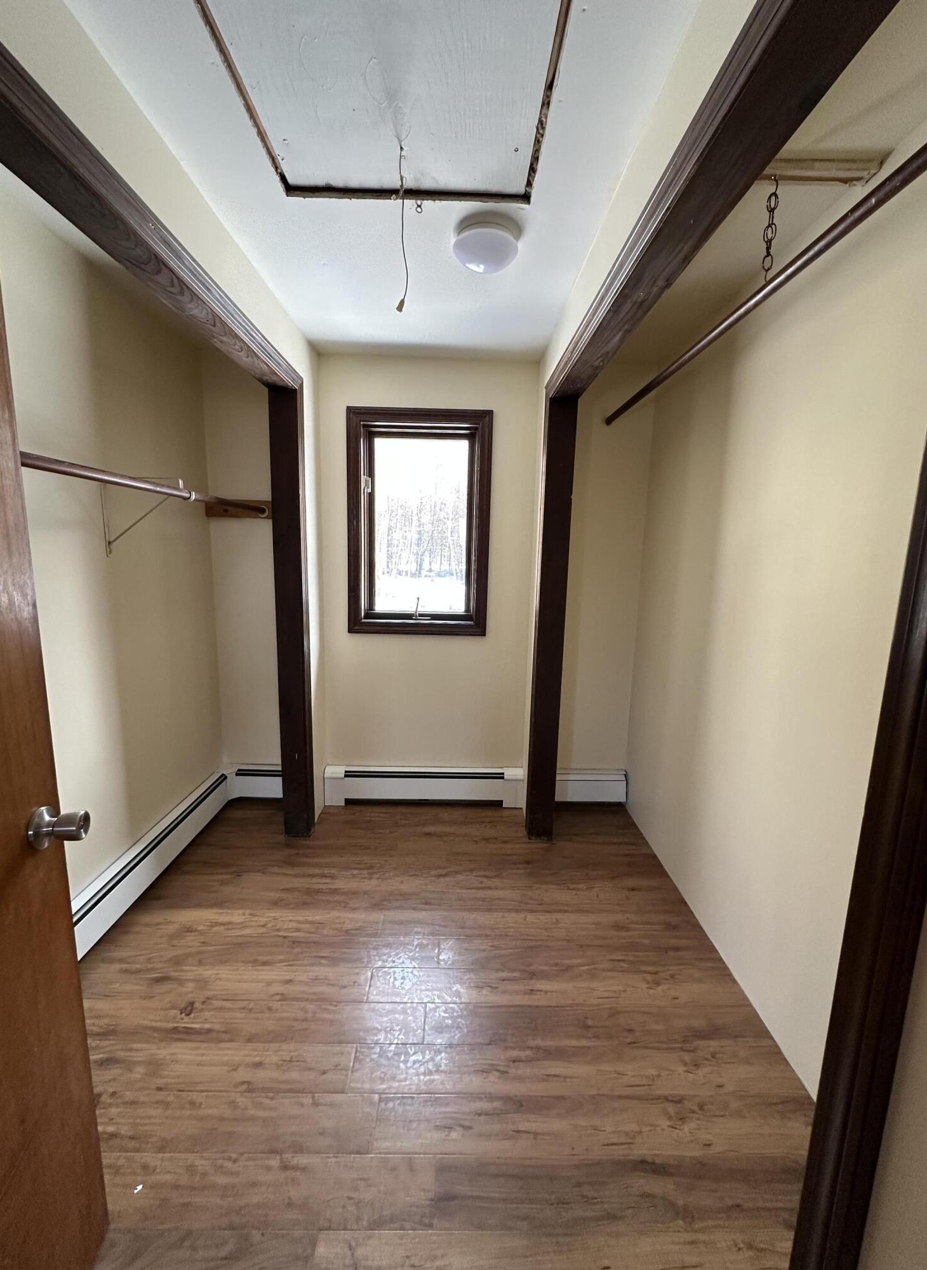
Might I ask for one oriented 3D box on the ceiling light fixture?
[{"bbox_3d":[0.067,-1.145,1.552,0.197,0.083,0.197,1,9,-1],"label":"ceiling light fixture"}]

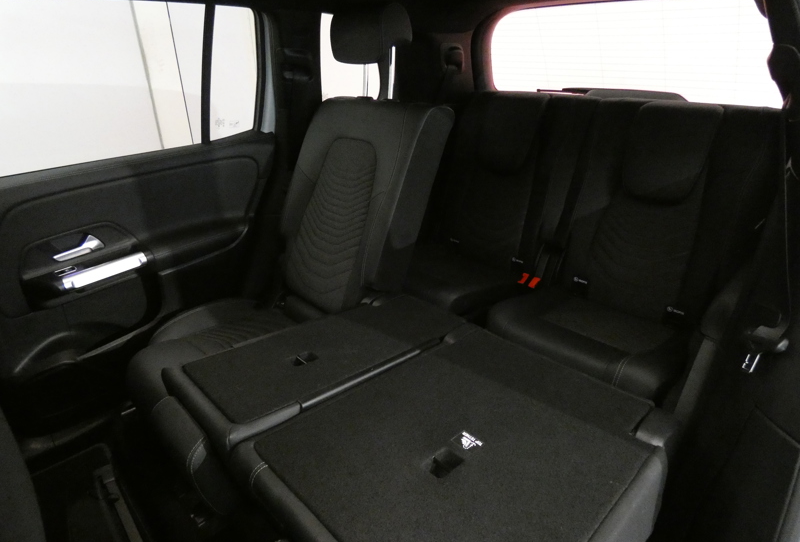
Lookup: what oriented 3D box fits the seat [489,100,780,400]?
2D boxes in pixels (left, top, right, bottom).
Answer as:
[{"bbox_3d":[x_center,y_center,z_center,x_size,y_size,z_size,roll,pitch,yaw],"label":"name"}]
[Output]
[{"bbox_3d":[0.605,-0.077,1.276,0.730,0.700,0.500,-24,33,-39],"label":"seat"}]

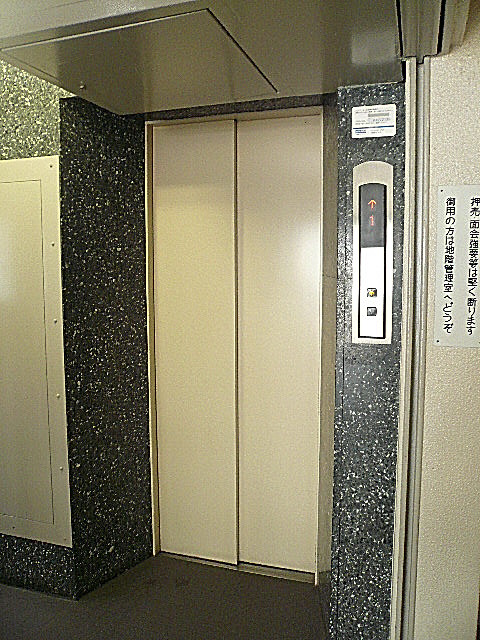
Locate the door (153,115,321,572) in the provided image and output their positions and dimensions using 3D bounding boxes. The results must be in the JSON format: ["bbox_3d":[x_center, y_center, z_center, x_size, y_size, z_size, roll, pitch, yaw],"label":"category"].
[{"bbox_3d":[-0.021,0.145,2.457,0.790,2.100,0.070,1,6,16],"label":"door"}]

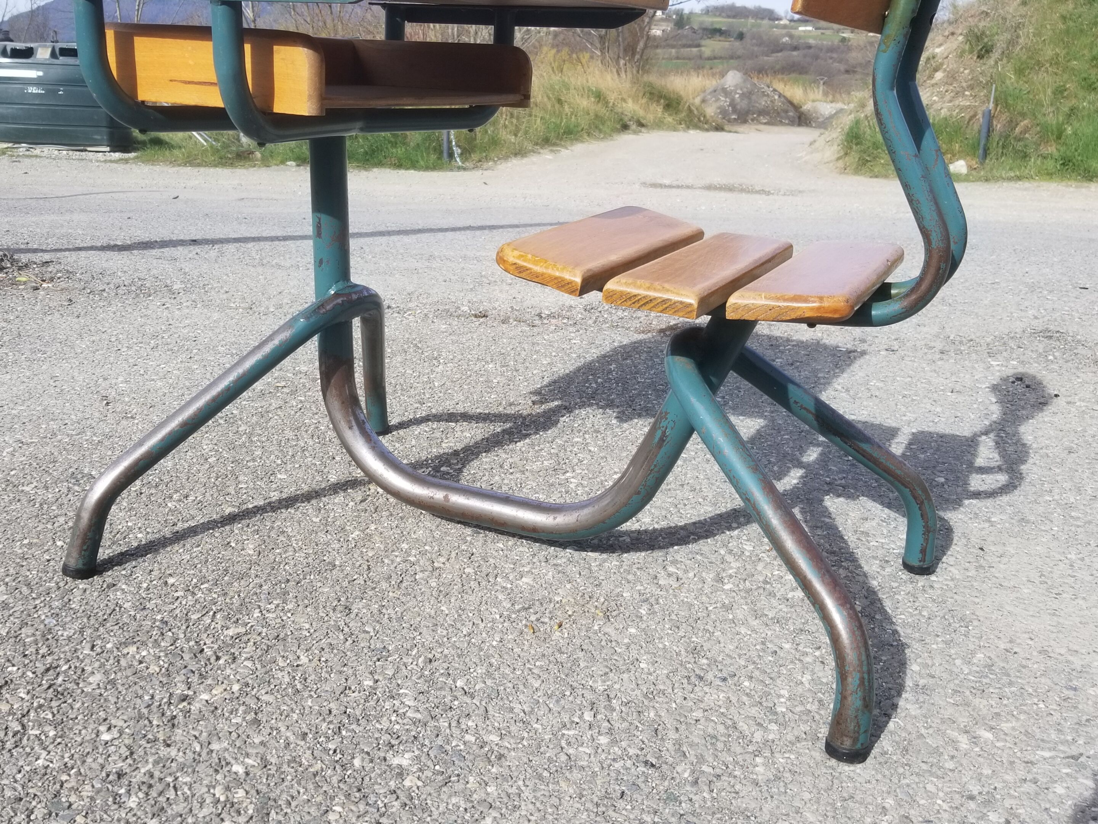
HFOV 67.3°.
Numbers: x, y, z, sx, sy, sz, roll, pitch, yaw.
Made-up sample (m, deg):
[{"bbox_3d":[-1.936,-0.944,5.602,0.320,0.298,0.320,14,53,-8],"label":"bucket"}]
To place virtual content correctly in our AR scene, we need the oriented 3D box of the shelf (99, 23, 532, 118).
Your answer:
[{"bbox_3d":[-0.229,-0.370,0.892,0.282,0.066,0.344,15,26,26],"label":"shelf"}]

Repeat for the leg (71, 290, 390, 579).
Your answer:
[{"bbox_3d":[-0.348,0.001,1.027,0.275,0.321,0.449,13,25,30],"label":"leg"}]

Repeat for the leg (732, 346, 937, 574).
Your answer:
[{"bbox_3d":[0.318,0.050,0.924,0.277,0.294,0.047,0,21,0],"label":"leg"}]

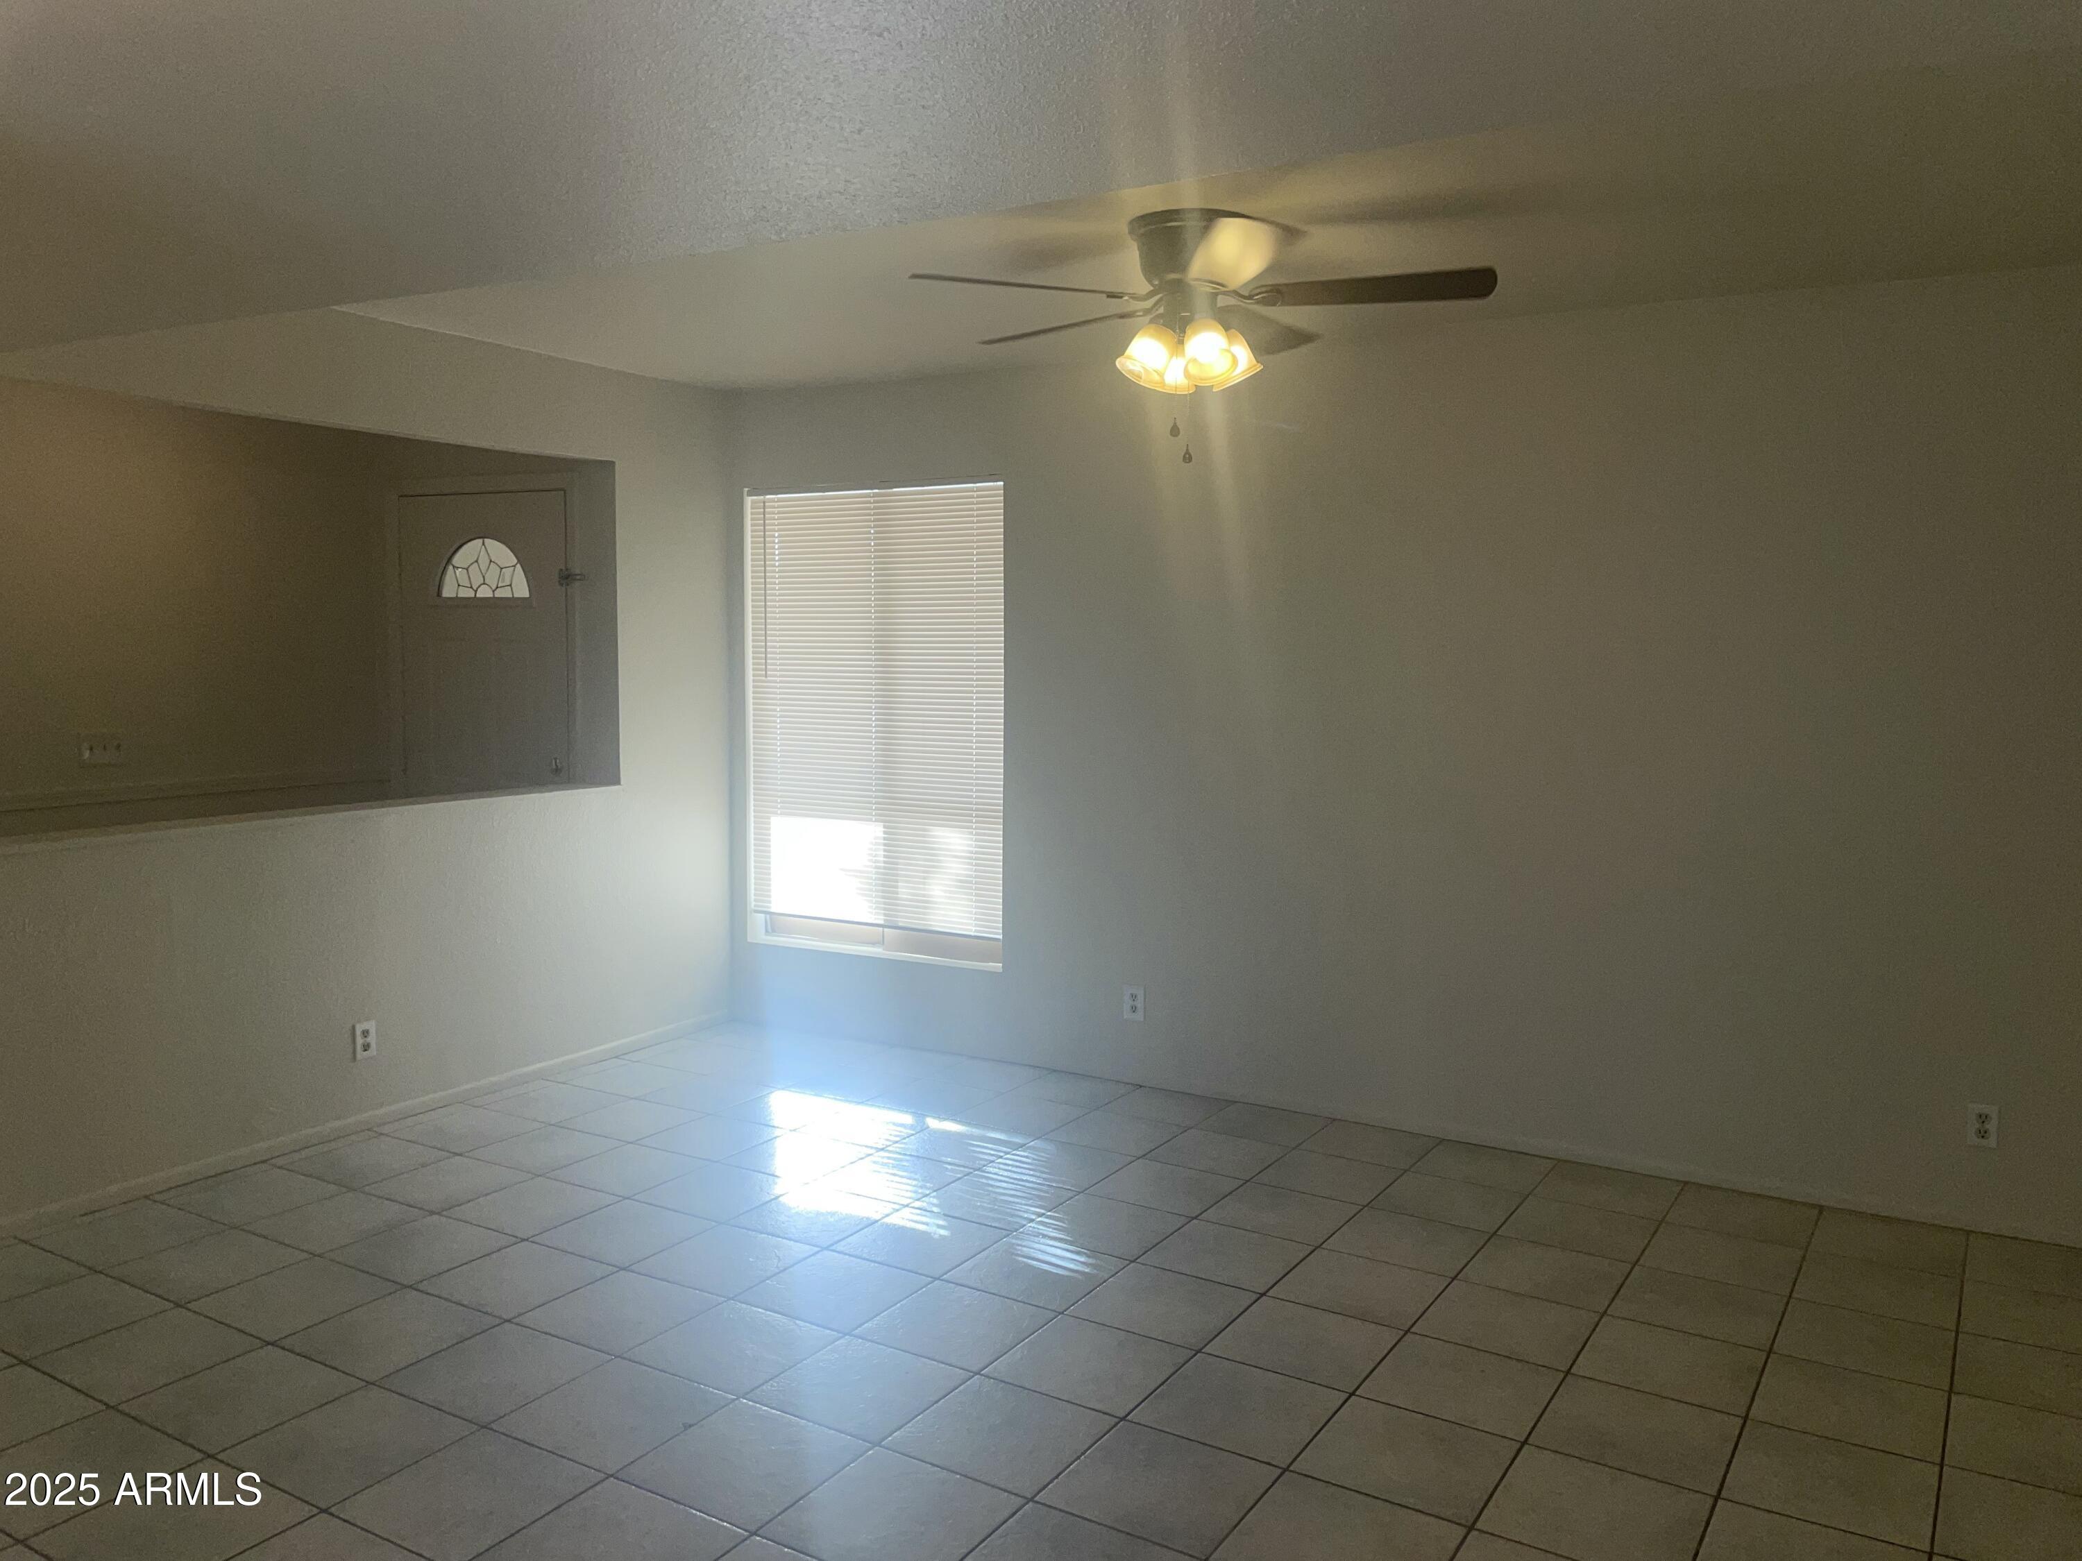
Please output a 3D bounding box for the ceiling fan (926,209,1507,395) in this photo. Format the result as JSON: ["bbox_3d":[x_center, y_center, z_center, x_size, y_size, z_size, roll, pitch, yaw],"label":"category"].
[{"bbox_3d":[0.333,-1.057,3.465,1.290,0.380,1.270,3,6,30],"label":"ceiling fan"}]

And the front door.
[{"bbox_3d":[-2.133,-0.070,6.025,0.914,2.035,0.050,3,6,30],"label":"front door"}]

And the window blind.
[{"bbox_3d":[-0.612,-0.279,5.780,1.155,1.640,0.045,3,6,30],"label":"window blind"}]

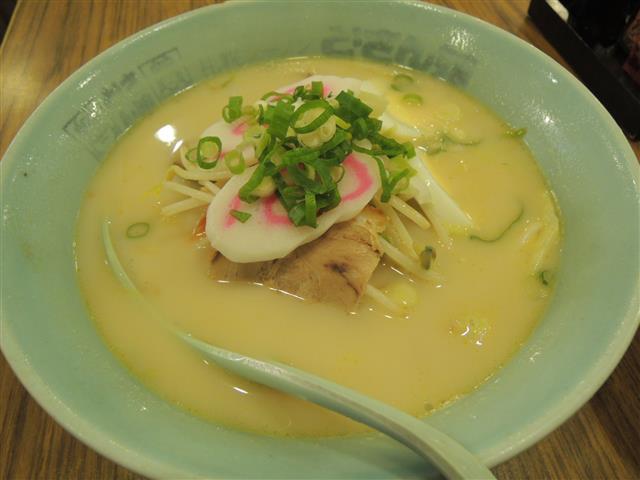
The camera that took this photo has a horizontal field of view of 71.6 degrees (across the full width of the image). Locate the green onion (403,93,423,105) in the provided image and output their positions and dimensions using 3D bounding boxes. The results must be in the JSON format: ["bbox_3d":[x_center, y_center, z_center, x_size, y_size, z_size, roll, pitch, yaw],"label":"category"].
[{"bbox_3d":[0.044,-0.067,0.212,0.009,0.004,0.007,5,55,5],"label":"green onion"}]

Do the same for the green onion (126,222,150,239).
[{"bbox_3d":[-0.070,-0.004,0.170,0.009,0.003,0.007,-24,58,-14],"label":"green onion"}]

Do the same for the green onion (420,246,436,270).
[{"bbox_3d":[0.039,0.007,0.158,0.005,0.005,0.009,14,57,11],"label":"green onion"}]

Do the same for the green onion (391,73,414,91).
[{"bbox_3d":[0.041,-0.078,0.220,0.011,0.004,0.010,4,55,4],"label":"green onion"}]

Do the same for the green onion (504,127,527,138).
[{"bbox_3d":[0.086,-0.047,0.194,0.009,0.004,0.005,16,57,12],"label":"green onion"}]

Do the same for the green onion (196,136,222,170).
[{"bbox_3d":[-0.044,-0.034,0.176,0.010,0.004,0.013,-6,84,-9],"label":"green onion"}]

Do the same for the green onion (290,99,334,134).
[{"bbox_3d":[-0.003,-0.046,0.166,0.018,0.005,0.011,-22,78,-5],"label":"green onion"}]

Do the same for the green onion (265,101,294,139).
[{"bbox_3d":[-0.015,-0.046,0.169,0.011,0.005,0.015,12,80,0],"label":"green onion"}]

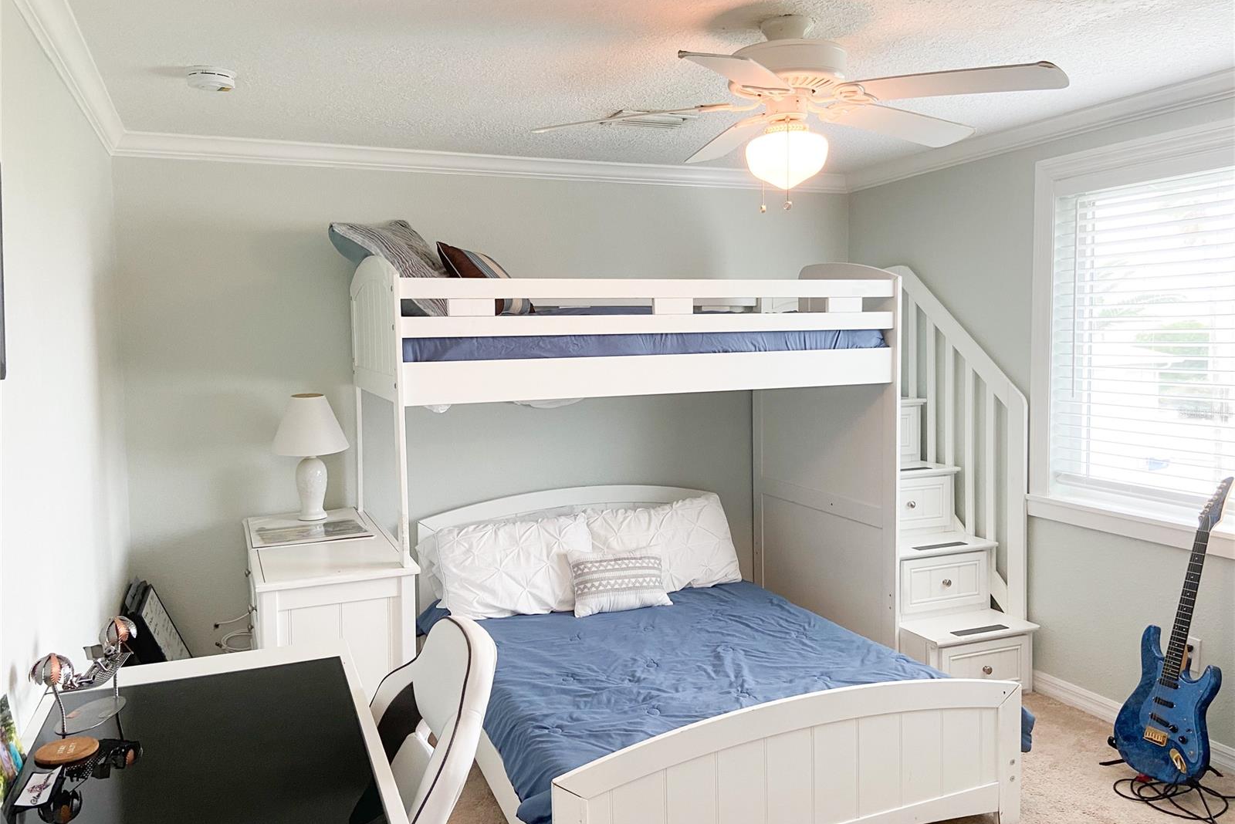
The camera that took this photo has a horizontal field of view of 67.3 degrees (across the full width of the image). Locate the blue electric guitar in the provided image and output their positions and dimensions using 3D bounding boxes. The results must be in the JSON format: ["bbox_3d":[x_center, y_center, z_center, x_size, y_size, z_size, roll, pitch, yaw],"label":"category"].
[{"bbox_3d":[1.804,0.685,2.937,0.070,0.985,0.320,19,-6,-21],"label":"blue electric guitar"}]

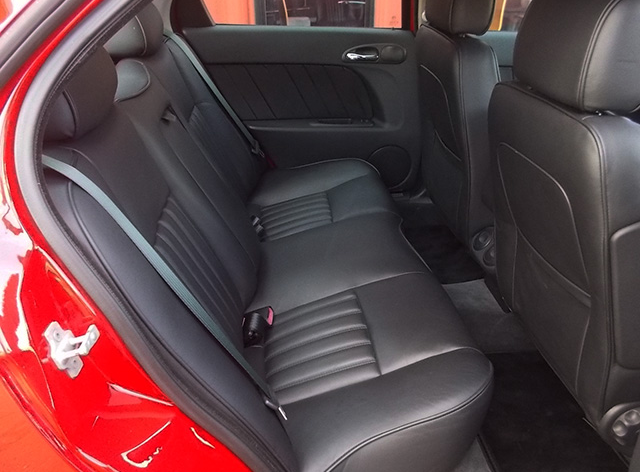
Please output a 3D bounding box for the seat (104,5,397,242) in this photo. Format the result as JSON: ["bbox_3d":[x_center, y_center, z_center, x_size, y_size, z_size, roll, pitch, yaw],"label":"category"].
[{"bbox_3d":[-0.169,-0.358,1.759,0.803,0.846,0.454,-4,29,-6],"label":"seat"}]

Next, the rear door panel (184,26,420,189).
[{"bbox_3d":[-0.038,-0.459,2.090,0.900,0.660,0.110,-3,29,-7],"label":"rear door panel"}]

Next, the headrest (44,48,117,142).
[{"bbox_3d":[-0.444,-0.263,0.899,0.135,0.170,0.280,-7,29,-5],"label":"headrest"}]

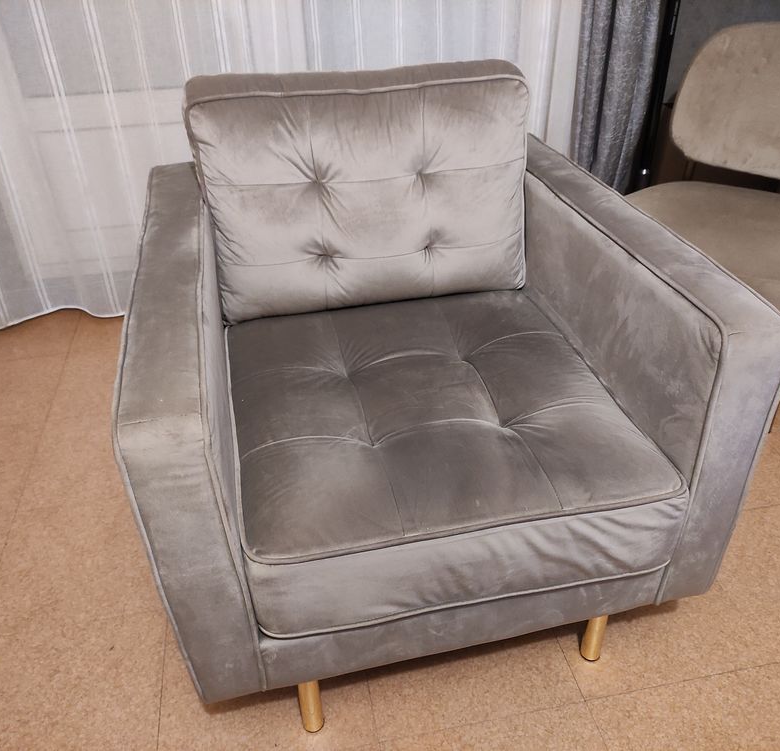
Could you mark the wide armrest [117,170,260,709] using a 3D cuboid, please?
[{"bbox_3d":[-0.315,0.011,1.187,0.092,0.462,0.851,-8,34,-10],"label":"wide armrest"}]

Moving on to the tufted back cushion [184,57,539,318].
[{"bbox_3d":[-0.047,-0.336,1.333,0.581,0.400,0.146,-8,27,-10],"label":"tufted back cushion"}]

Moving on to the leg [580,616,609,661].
[{"bbox_3d":[0.335,0.393,1.155,0.032,0.173,0.032,-8,34,-10],"label":"leg"}]

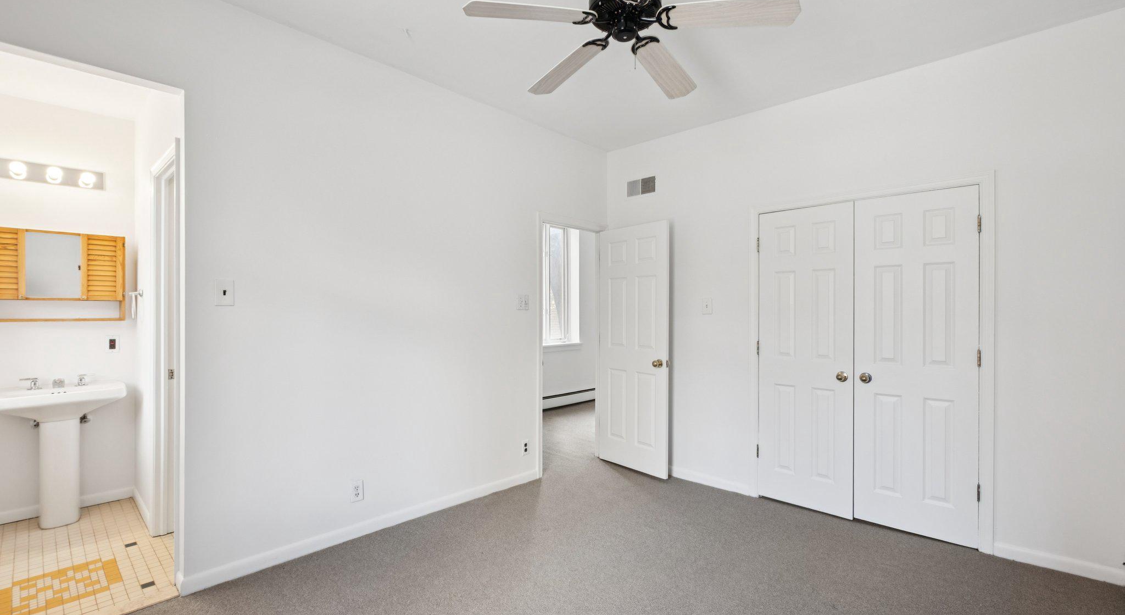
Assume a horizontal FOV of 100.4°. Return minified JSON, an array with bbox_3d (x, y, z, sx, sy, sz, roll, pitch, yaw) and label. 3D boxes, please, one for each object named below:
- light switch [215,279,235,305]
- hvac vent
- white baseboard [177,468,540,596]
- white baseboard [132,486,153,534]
[{"bbox_3d":[-1.637,-0.072,2.272,0.077,0.126,0.012,0,0,-44],"label":"light switch"},{"bbox_3d":[0.656,-1.010,3.910,0.283,0.137,0.020,0,0,43],"label":"hvac vent"},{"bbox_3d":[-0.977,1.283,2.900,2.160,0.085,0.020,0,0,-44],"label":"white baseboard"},{"bbox_3d":[-2.700,1.280,3.005,0.770,0.085,0.018,0,0,42],"label":"white baseboard"}]

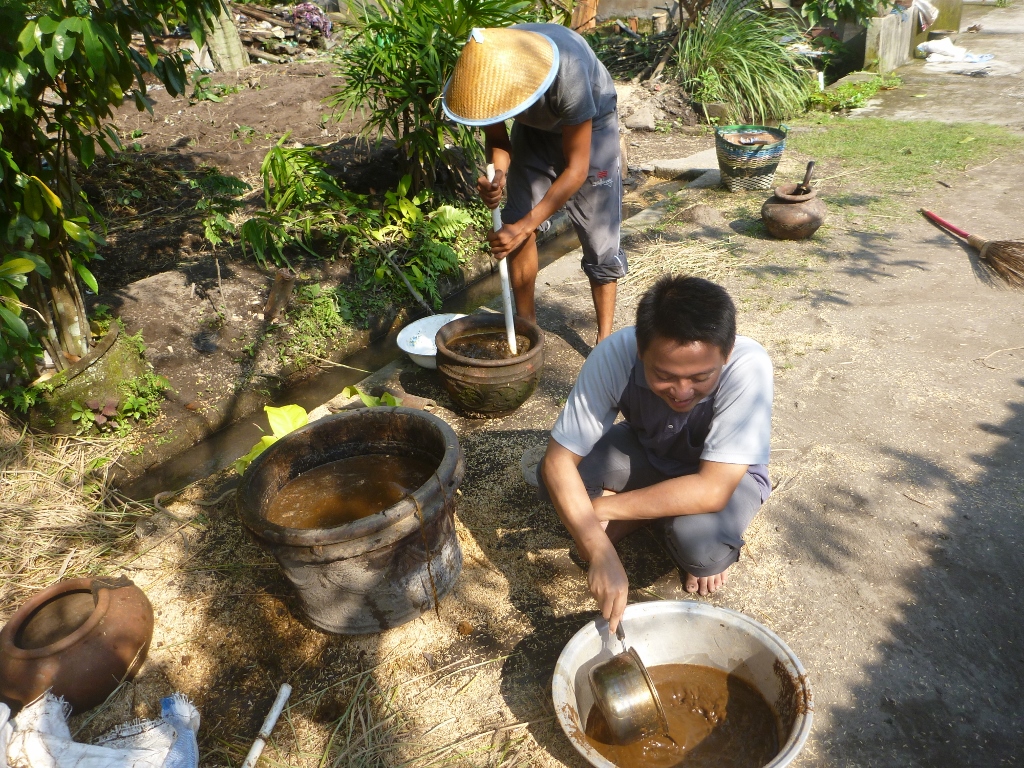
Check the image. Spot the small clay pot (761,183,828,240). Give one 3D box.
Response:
[{"bbox_3d":[1.387,-0.843,4.079,0.309,0.239,0.309,-4,28,2],"label":"small clay pot"}]

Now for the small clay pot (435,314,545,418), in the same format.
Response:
[{"bbox_3d":[-0.065,-0.045,2.798,0.360,0.262,0.360,-4,28,2],"label":"small clay pot"}]

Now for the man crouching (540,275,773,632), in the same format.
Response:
[{"bbox_3d":[0.302,0.126,1.802,0.500,0.840,0.660,2,29,13],"label":"man crouching"}]

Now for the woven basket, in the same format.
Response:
[{"bbox_3d":[1.404,-1.326,4.901,0.401,0.315,0.401,-5,28,0],"label":"woven basket"}]

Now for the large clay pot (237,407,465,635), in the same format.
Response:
[{"bbox_3d":[-0.362,0.336,2.041,0.533,0.349,0.533,-8,28,2],"label":"large clay pot"}]

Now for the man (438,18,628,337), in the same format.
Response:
[{"bbox_3d":[0.068,-0.599,2.857,0.520,1.160,0.720,17,35,36],"label":"man"}]

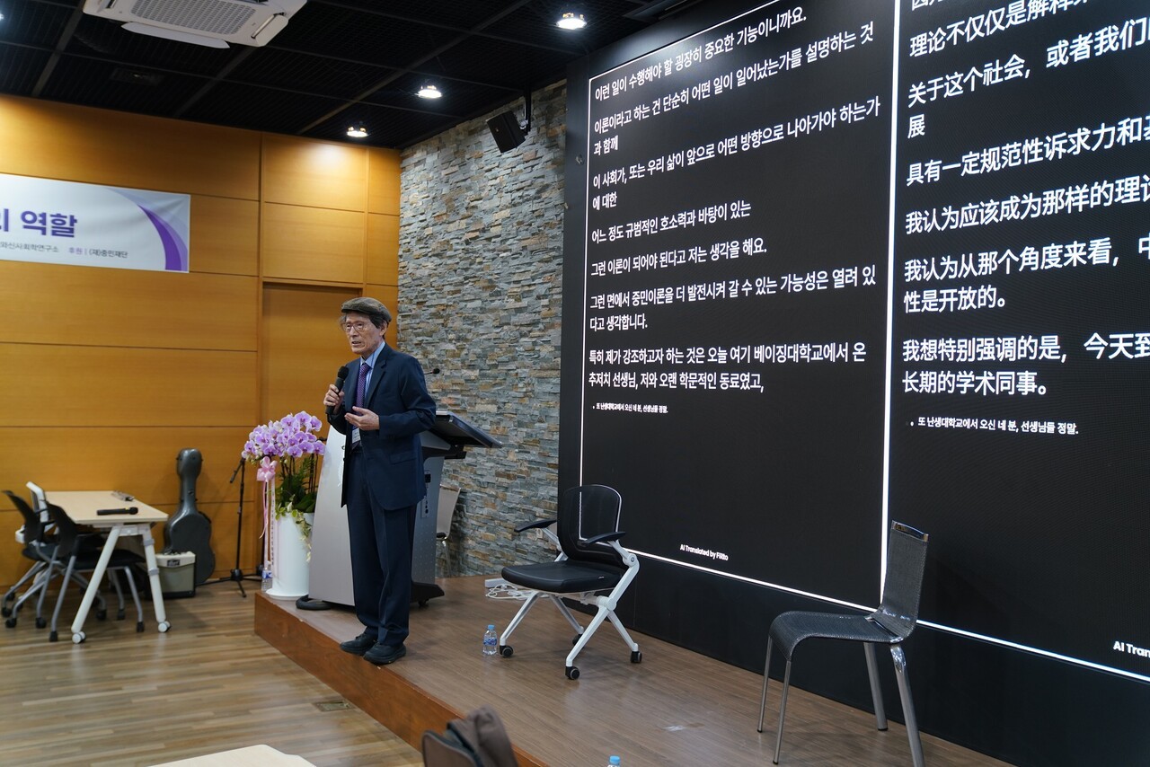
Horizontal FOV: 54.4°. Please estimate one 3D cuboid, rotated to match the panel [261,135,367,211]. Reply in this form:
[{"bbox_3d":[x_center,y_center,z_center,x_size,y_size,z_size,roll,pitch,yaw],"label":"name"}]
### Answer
[{"bbox_3d":[-2.101,-1.713,9.065,0.870,0.575,0.030,1,0,-32],"label":"panel"}]

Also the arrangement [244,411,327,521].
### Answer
[{"bbox_3d":[-1.800,0.520,6.930,0.490,0.670,0.430,1,0,34],"label":"arrangement"}]

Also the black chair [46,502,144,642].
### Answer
[{"bbox_3d":[-2.990,1.120,6.894,0.600,0.800,0.500,1,0,-32],"label":"black chair"}]

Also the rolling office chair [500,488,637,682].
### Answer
[{"bbox_3d":[-0.013,0.921,5.397,0.560,0.850,0.570,1,0,-40],"label":"rolling office chair"}]

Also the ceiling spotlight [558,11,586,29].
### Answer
[{"bbox_3d":[-0.017,-1.912,5.883,0.150,0.070,0.150,1,0,-1],"label":"ceiling spotlight"}]

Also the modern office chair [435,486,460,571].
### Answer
[{"bbox_3d":[-1.129,1.163,8.274,0.520,0.800,0.400,1,0,-32],"label":"modern office chair"}]

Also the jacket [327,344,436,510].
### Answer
[{"bbox_3d":[-0.945,0.212,5.460,0.510,0.810,0.360,1,0,41],"label":"jacket"}]

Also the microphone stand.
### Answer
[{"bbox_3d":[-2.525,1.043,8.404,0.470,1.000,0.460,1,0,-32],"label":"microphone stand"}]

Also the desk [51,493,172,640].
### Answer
[{"bbox_3d":[-3.192,1.162,7.402,0.580,0.730,1.730,1,0,-32],"label":"desk"}]

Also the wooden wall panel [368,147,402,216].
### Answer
[{"bbox_3d":[-1.595,-1.690,9.392,0.290,0.550,0.030,1,0,-32],"label":"wooden wall panel"}]

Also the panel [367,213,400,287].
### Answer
[{"bbox_3d":[-1.607,-1.122,9.392,0.290,0.595,0.030,1,0,-32],"label":"panel"}]

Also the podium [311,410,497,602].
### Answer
[{"bbox_3d":[-1.034,0.747,6.771,0.660,1.150,0.920,1,0,35],"label":"podium"}]

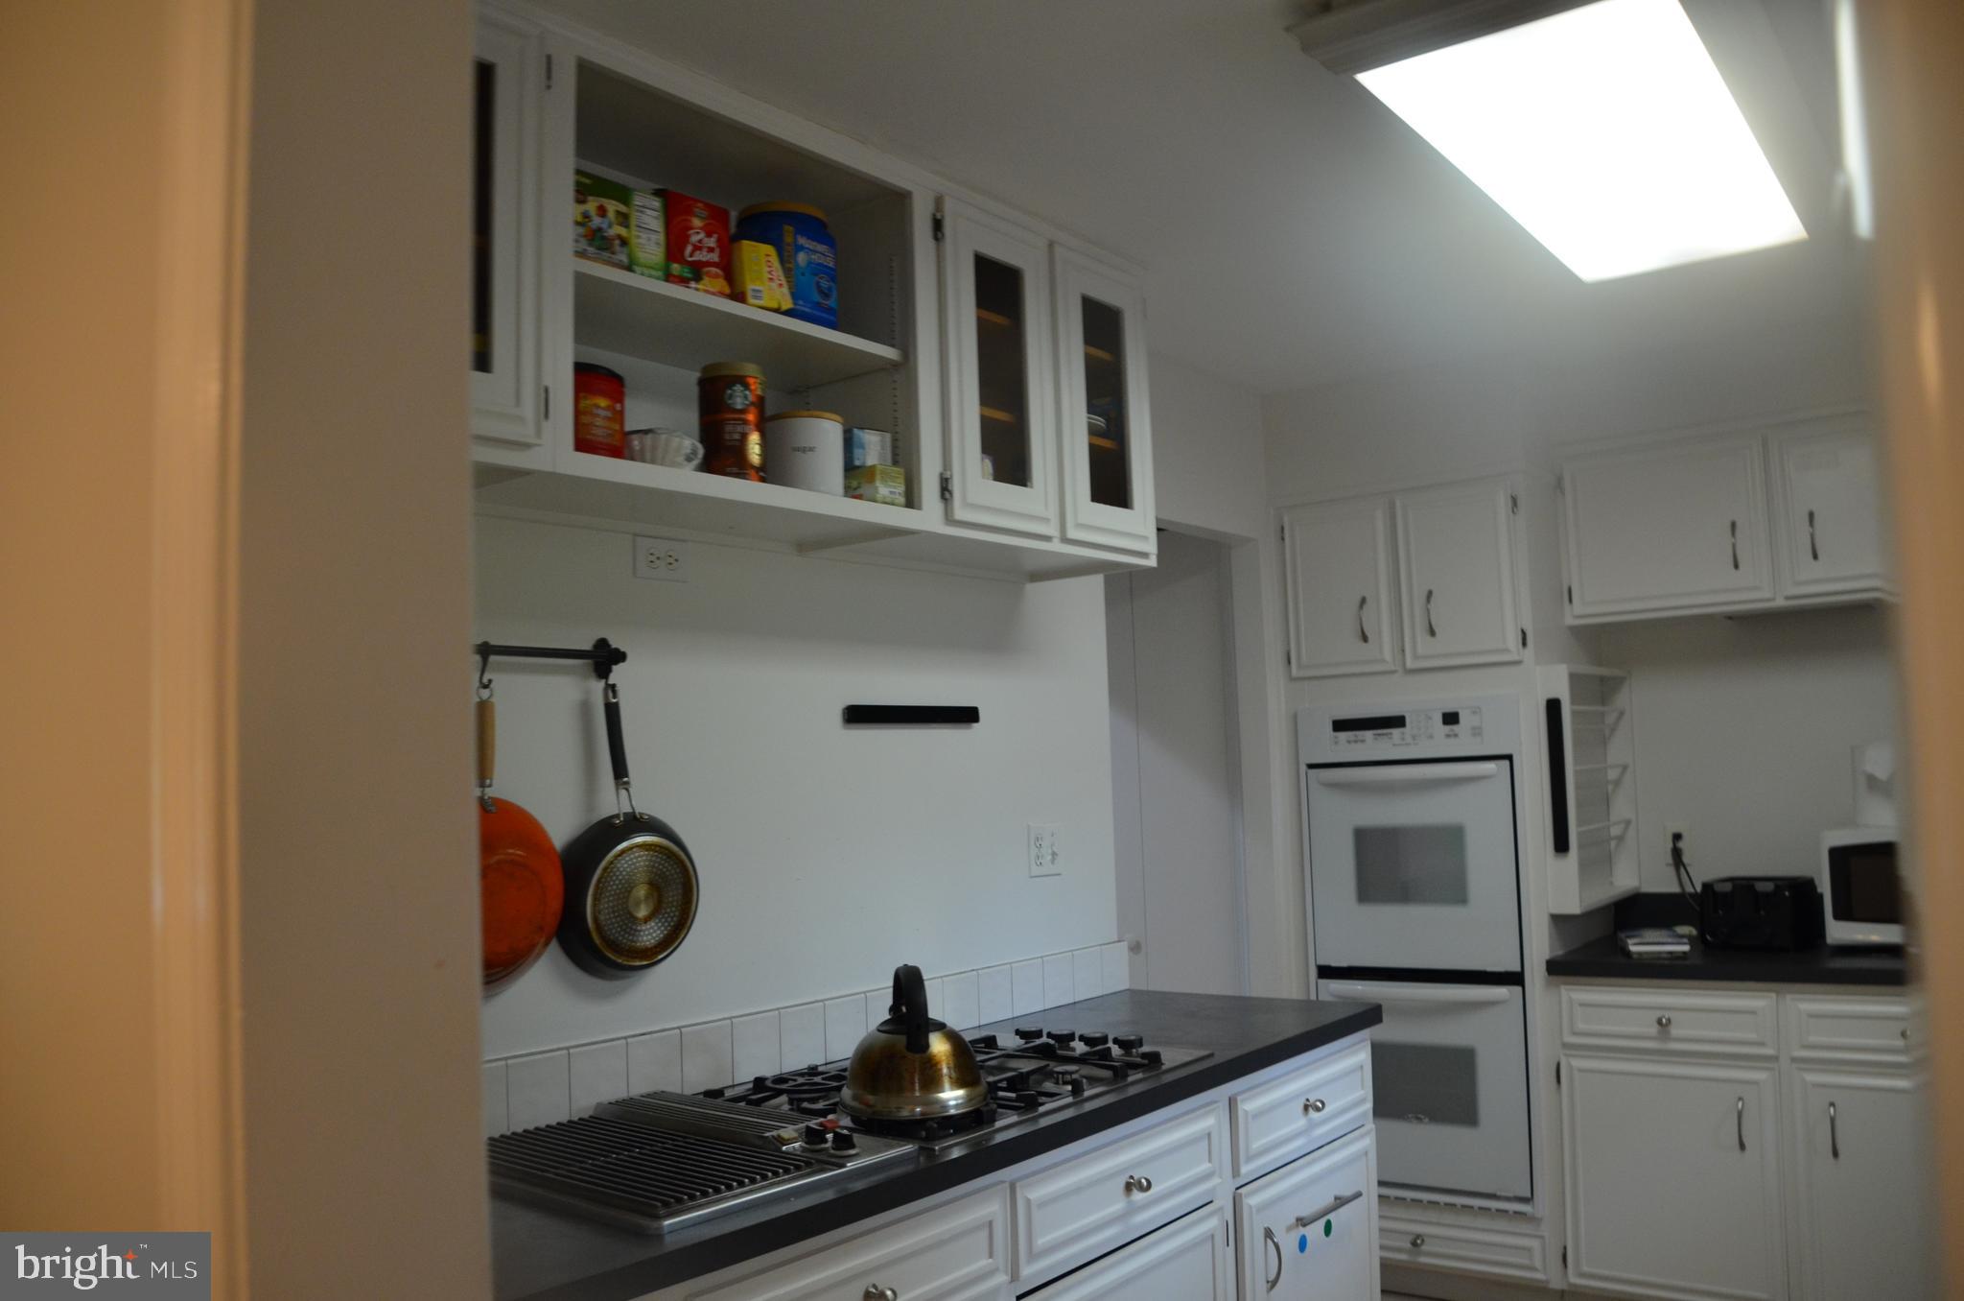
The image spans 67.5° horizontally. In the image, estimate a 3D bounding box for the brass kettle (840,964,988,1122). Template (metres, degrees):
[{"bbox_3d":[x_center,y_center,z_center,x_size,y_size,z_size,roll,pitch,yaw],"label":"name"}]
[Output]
[{"bbox_3d":[-0.101,0.557,2.129,0.212,0.202,0.212,-2,-5,0],"label":"brass kettle"}]

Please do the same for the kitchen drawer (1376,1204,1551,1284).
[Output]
[{"bbox_3d":[1.279,1.524,3.951,0.620,0.127,0.450,-6,-6,38],"label":"kitchen drawer"}]

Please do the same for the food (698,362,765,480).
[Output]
[{"bbox_3d":[-0.392,-0.339,2.307,0.103,0.193,0.103,-2,-5,0],"label":"food"}]

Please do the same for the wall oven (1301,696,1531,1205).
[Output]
[{"bbox_3d":[1.276,0.790,4.022,0.615,1.305,0.580,-6,-6,38],"label":"wall oven"}]

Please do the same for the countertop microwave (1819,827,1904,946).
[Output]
[{"bbox_3d":[2.290,0.560,3.465,0.480,0.285,0.360,-6,-6,38],"label":"countertop microwave"}]

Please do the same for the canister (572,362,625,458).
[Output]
[{"bbox_3d":[-0.586,-0.316,2.086,0.150,0.150,0.150,-6,-6,38],"label":"canister"}]

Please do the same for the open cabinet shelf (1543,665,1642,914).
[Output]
[{"bbox_3d":[1.570,0.348,3.786,0.095,0.620,0.490,-6,-6,39],"label":"open cabinet shelf"}]

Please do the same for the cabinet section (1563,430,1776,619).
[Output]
[{"bbox_3d":[1.780,-0.300,3.775,0.510,0.450,0.320,-6,-6,39],"label":"cabinet section"}]

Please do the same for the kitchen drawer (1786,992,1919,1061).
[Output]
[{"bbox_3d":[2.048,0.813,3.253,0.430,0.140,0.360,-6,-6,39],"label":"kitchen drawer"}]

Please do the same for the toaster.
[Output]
[{"bbox_3d":[1.974,0.649,3.696,0.225,0.178,0.260,-7,-7,44],"label":"toaster"}]

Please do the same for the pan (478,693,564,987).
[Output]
[{"bbox_3d":[-0.711,0.265,2.091,0.055,0.425,0.272,-6,-6,38],"label":"pan"}]

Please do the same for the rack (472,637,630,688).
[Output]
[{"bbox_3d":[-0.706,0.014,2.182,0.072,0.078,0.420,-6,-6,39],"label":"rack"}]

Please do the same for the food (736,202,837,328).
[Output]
[{"bbox_3d":[-0.321,-0.606,2.411,0.172,0.200,0.172,-2,-5,0],"label":"food"}]

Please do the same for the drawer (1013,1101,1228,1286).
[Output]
[{"bbox_3d":[0.066,0.862,2.460,0.450,0.145,0.595,-6,-6,38],"label":"drawer"}]

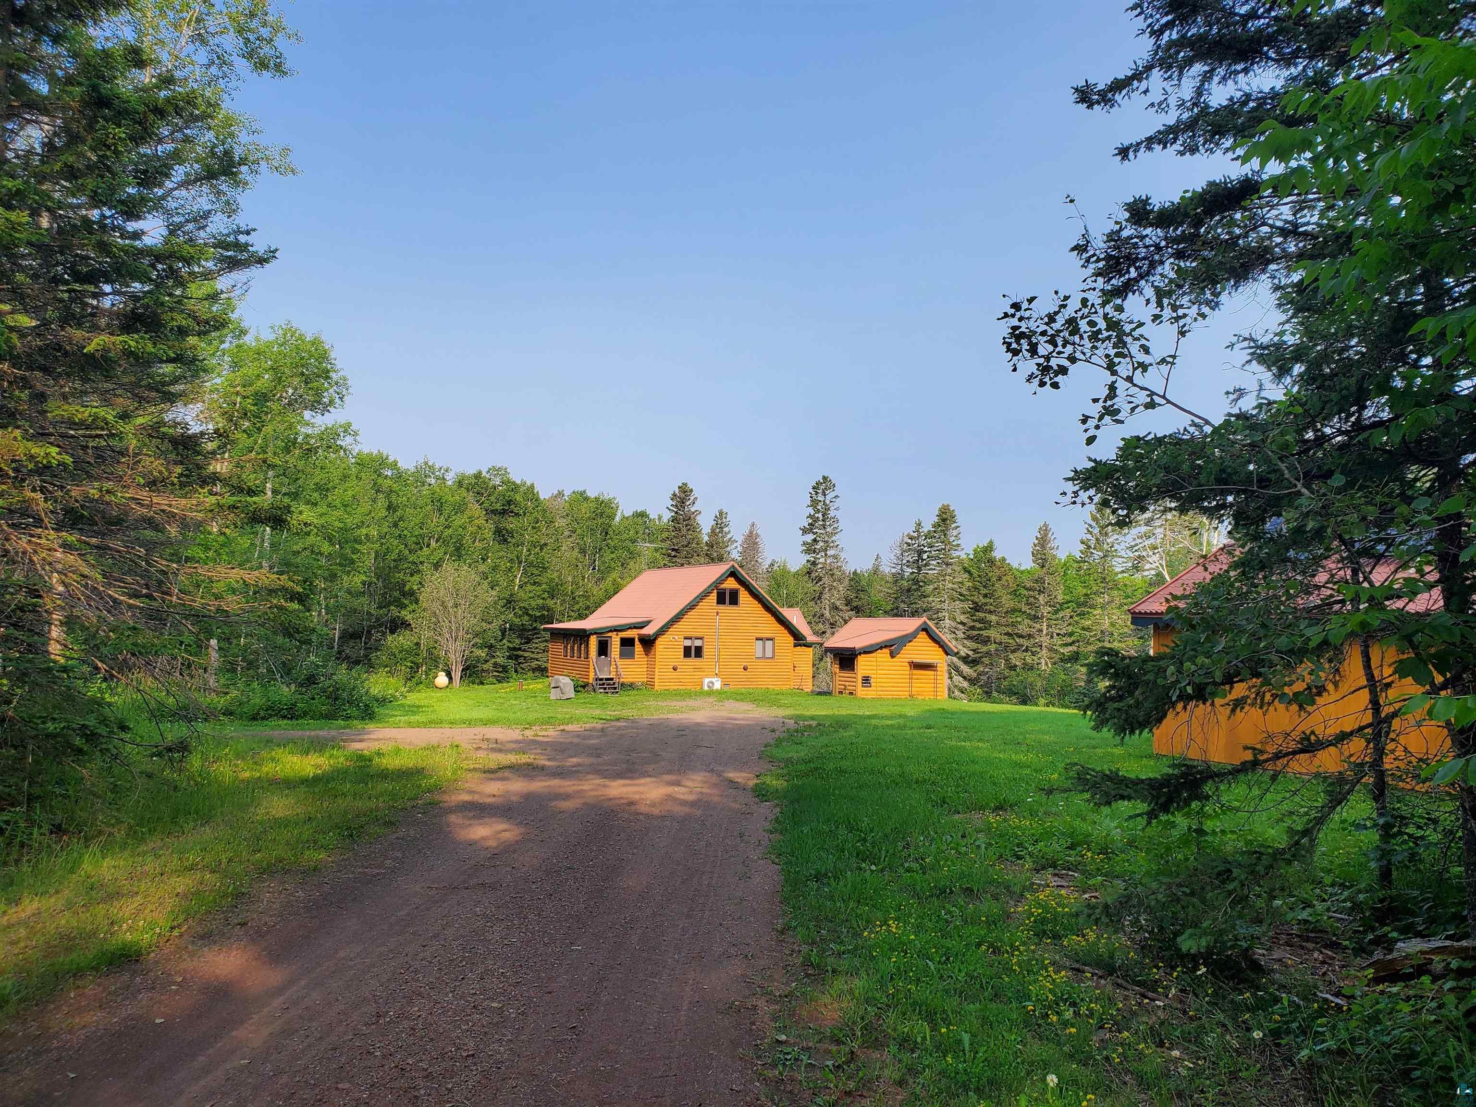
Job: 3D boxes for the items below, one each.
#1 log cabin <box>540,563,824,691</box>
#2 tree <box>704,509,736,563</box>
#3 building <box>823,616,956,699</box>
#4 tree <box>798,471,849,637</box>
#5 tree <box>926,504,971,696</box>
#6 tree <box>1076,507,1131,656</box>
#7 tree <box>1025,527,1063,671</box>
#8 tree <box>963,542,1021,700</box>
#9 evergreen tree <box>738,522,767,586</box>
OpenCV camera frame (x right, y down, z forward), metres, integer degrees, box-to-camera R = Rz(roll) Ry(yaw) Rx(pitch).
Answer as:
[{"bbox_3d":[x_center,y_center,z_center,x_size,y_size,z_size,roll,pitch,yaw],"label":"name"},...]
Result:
[{"bbox_3d":[-3.430,4.352,65.963,15.100,7.100,12.400,3,-4,-27],"label":"log cabin"},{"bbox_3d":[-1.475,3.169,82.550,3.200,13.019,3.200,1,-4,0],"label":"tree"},{"bbox_3d":[6.819,5.059,55.158,5.950,3.850,6.100,3,-4,-27],"label":"building"},{"bbox_3d":[5.586,1.843,72.517,3.600,13.974,3.600,1,-4,0],"label":"tree"},{"bbox_3d":[11.404,2.612,60.632,2.900,10.645,2.900,1,-4,0],"label":"tree"},{"bbox_3d":[21.347,2.849,64.608,3.400,11.340,3.400,1,-4,0],"label":"tree"},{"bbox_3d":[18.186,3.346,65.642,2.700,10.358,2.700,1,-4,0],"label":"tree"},{"bbox_3d":[14.064,3.721,61.700,3.300,8.691,3.300,1,-4,0],"label":"tree"},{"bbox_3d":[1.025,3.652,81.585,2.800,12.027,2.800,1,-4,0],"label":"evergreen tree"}]

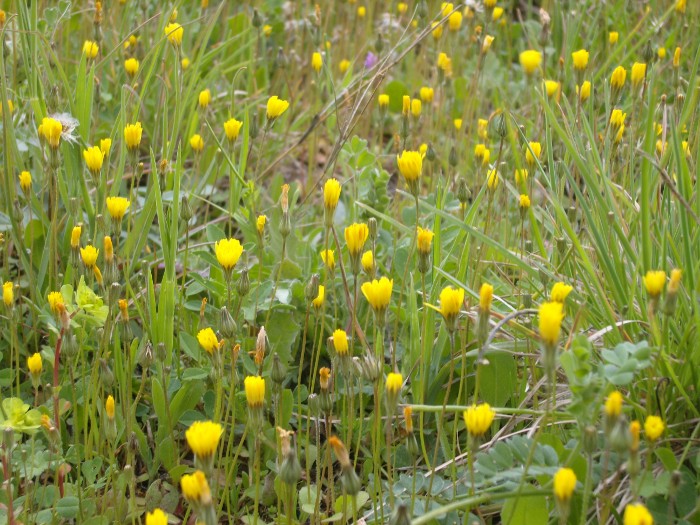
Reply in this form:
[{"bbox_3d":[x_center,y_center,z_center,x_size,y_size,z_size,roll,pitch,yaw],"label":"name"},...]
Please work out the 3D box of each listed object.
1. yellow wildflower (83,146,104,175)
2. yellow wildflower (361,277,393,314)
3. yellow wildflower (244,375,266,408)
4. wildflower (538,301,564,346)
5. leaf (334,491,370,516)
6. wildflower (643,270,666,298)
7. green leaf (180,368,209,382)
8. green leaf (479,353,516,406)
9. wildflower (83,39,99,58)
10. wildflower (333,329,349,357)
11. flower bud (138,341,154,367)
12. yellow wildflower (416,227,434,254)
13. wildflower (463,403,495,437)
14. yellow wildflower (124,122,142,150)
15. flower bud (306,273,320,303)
[{"bbox_3d":[-0.220,-0.087,1.420,0.018,0.022,0.018,0,23,0],"label":"yellow wildflower"},{"bbox_3d":[0.017,0.021,1.051,0.019,0.021,0.019,0,20,1],"label":"yellow wildflower"},{"bbox_3d":[-0.055,0.074,0.958,0.012,0.018,0.012,-1,20,-3],"label":"yellow wildflower"},{"bbox_3d":[0.106,0.032,0.875,0.013,0.023,0.013,3,20,7],"label":"wildflower"},{"bbox_3d":[0.001,0.160,1.100,0.025,0.011,0.016,0,23,0],"label":"leaf"},{"bbox_3d":[0.197,0.014,1.071,0.015,0.016,0.015,4,20,10],"label":"wildflower"},{"bbox_3d":[-0.112,0.081,1.190,0.020,0.006,0.012,0,23,0],"label":"green leaf"},{"bbox_3d":[0.107,0.084,1.200,0.027,0.042,0.012,0,23,0],"label":"green leaf"},{"bbox_3d":[-0.274,-0.225,1.750,0.017,0.018,0.017,0,23,0],"label":"wildflower"},{"bbox_3d":[-0.006,0.050,1.030,0.009,0.016,0.009,0,20,0],"label":"wildflower"},{"bbox_3d":[-0.145,0.066,1.180,0.011,0.019,0.011,0,23,0],"label":"flower bud"},{"bbox_3d":[0.052,-0.015,1.154,0.012,0.018,0.012,1,20,3],"label":"yellow wildflower"},{"bbox_3d":[0.077,0.095,1.000,0.019,0.018,0.019,0,23,0],"label":"wildflower"},{"bbox_3d":[-0.193,-0.113,1.480,0.016,0.024,0.016,0,23,0],"label":"yellow wildflower"},{"bbox_3d":[-0.024,0.017,1.092,0.007,0.018,0.007,15,19,-1],"label":"flower bud"}]

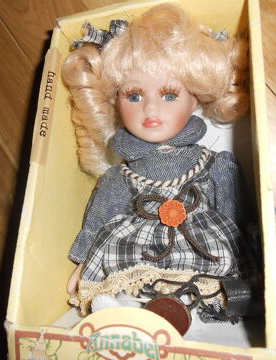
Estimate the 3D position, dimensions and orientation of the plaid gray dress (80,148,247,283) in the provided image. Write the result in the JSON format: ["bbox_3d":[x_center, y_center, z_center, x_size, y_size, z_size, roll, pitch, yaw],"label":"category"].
[{"bbox_3d":[0.021,0.025,0.272,0.106,0.075,0.092,-4,85,11],"label":"plaid gray dress"}]

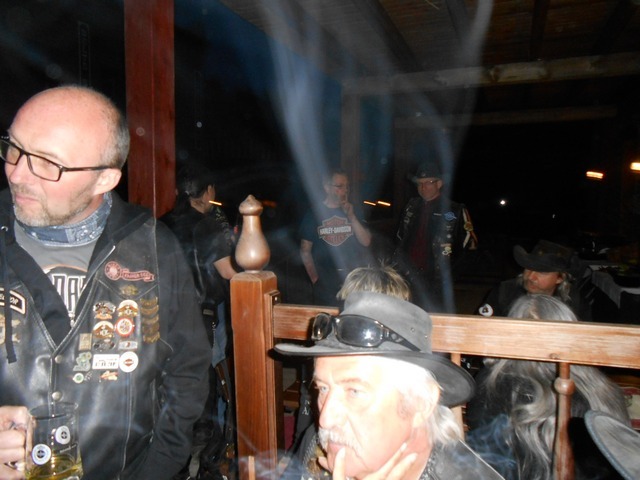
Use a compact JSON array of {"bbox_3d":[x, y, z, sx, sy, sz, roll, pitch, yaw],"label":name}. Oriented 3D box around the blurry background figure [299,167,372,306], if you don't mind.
[{"bbox_3d":[0.129,0.360,3.560,0.550,1.760,0.360,-1,4,-5],"label":"blurry background figure"}]

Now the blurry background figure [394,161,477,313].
[{"bbox_3d":[0.810,0.350,3.380,0.580,1.800,0.380,1,5,30],"label":"blurry background figure"}]

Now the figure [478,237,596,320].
[{"bbox_3d":[1.100,0.660,2.480,0.640,1.300,0.720,1,4,25],"label":"figure"}]

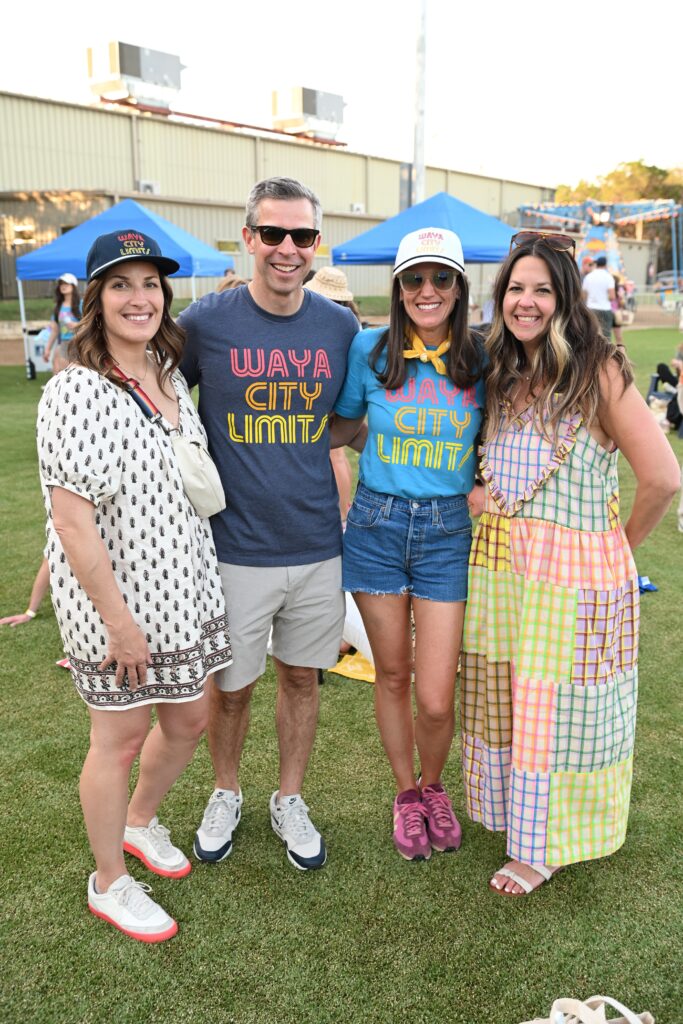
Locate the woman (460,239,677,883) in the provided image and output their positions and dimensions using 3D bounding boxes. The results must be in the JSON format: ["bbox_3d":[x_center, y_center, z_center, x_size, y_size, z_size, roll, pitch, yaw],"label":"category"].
[{"bbox_3d":[0.577,0.155,2.497,0.570,1.670,0.420,5,15,21],"label":"woman"}]

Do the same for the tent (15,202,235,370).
[{"bbox_3d":[-3.770,-4.095,17.569,3.050,3.050,3.050,1,14,6],"label":"tent"}]

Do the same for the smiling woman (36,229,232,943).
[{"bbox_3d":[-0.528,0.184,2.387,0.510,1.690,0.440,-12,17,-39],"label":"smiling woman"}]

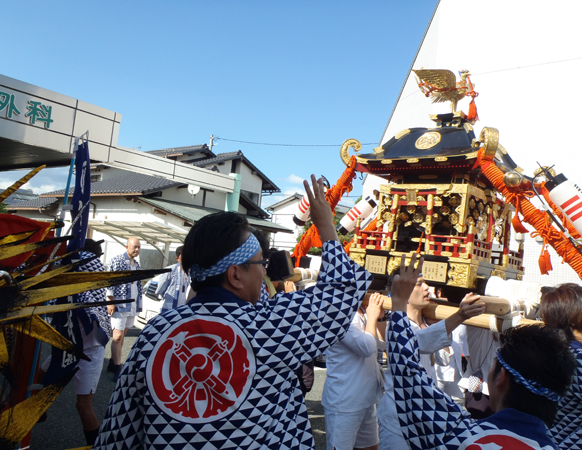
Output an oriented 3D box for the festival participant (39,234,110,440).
[{"bbox_3d":[-1.696,0.939,3.750,0.650,1.650,0.550,6,-5,-11],"label":"festival participant"}]

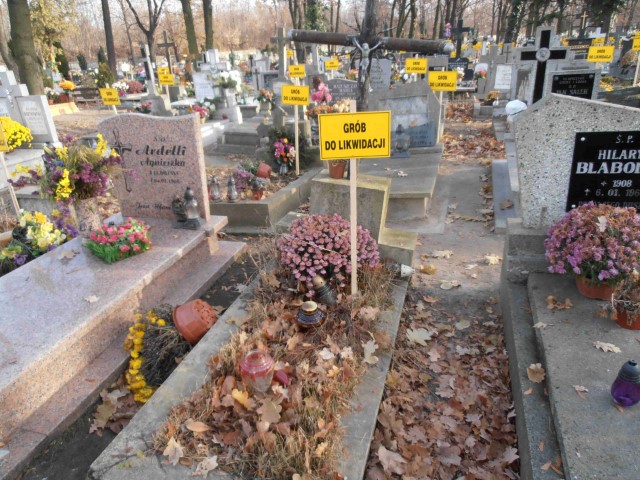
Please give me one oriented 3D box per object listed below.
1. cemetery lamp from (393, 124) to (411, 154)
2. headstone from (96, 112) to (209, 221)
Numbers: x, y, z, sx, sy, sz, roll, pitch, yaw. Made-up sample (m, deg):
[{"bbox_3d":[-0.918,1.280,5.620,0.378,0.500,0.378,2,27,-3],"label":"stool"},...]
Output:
[{"bbox_3d":[0.961,-1.194,5.220,0.190,0.320,0.170,0,24,9],"label":"cemetery lamp"},{"bbox_3d":[-1.224,-0.531,3.312,0.735,0.769,0.098,4,25,17],"label":"headstone"}]

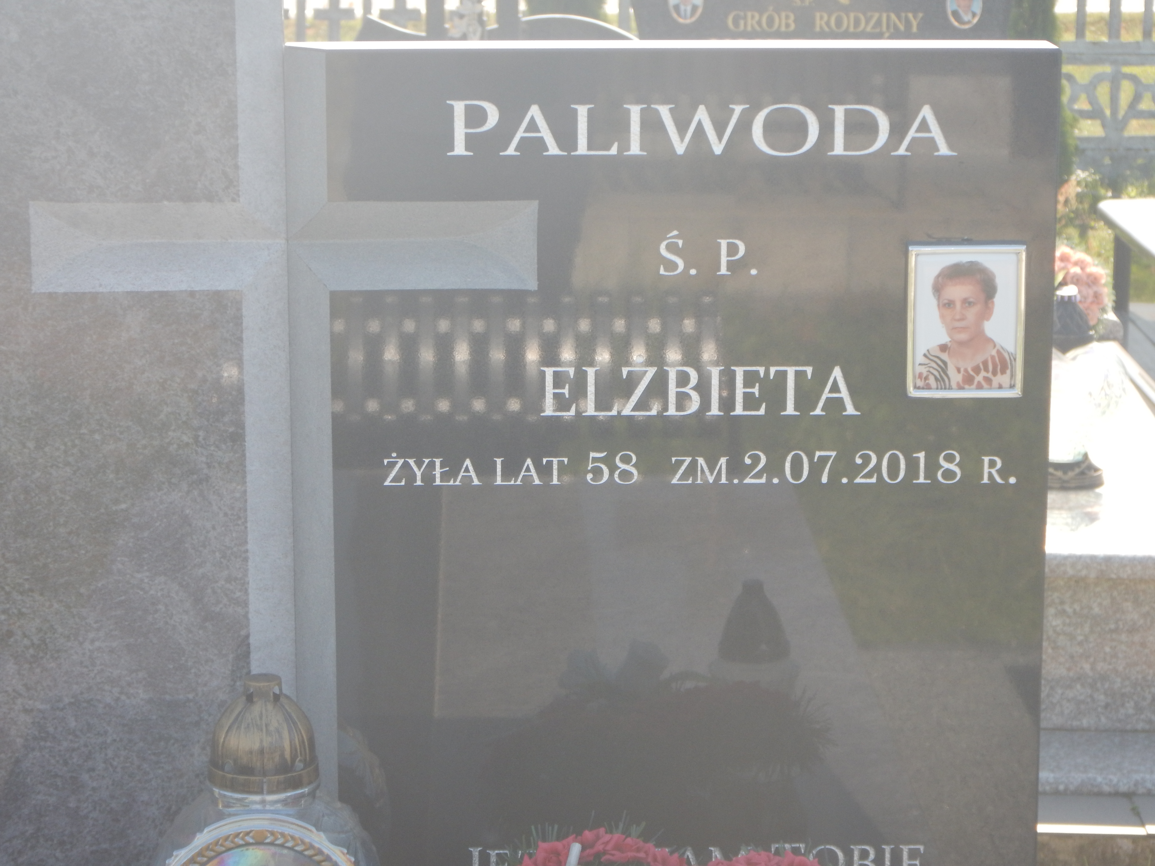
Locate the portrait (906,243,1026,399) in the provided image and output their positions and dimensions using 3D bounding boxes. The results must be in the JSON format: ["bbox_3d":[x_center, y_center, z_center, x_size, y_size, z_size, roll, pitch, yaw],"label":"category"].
[{"bbox_3d":[0.329,-0.095,2.600,0.098,0.130,0.011,0,12,-1],"label":"portrait"}]

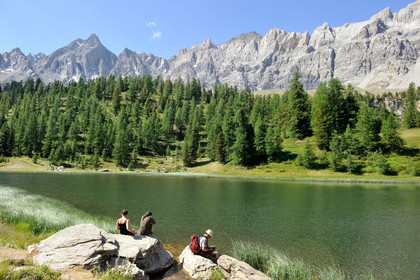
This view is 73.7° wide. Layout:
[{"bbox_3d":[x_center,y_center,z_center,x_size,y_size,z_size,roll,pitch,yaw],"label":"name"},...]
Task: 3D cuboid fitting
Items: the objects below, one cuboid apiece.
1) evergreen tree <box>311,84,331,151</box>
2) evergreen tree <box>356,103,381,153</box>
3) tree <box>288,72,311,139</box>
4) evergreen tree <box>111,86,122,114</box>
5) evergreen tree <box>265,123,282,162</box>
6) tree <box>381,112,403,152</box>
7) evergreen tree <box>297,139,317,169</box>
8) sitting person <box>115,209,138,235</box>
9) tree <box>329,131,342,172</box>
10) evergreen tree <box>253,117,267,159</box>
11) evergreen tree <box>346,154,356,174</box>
[{"bbox_3d":[23.893,-4.500,60.000,4.286,13.071,4.286,0,-3,0],"label":"evergreen tree"},{"bbox_3d":[31.134,-2.455,55.000,4.714,9.821,4.714,0,-3,0],"label":"evergreen tree"},{"bbox_3d":[24.564,-9.229,76.000,6.514,18.186,6.514,0,-3,0],"label":"tree"},{"bbox_3d":[-37.200,-15.800,112.000,4.400,11.200,4.400,0,-3,0],"label":"evergreen tree"},{"bbox_3d":[12.473,0.491,55.000,3.536,7.857,3.536,0,-3,0],"label":"evergreen tree"},{"bbox_3d":[36.500,-1.700,56.000,4.800,8.400,4.800,0,-3,0],"label":"tree"},{"bbox_3d":[15.936,2.300,46.000,3.121,4.764,3.121,0,-3,0],"label":"evergreen tree"},{"bbox_3d":[-2.905,2.957,9.800,0.600,0.900,0.700,-1,-3,18],"label":"sitting person"},{"bbox_3d":[20.170,1.848,45.000,2.250,6.429,2.250,0,-3,0],"label":"tree"},{"bbox_3d":[10.077,-0.305,57.000,2.850,8.957,2.850,0,-3,0],"label":"evergreen tree"},{"bbox_3d":[21.554,3.643,42.500,1.670,3.188,1.670,0,-3,0],"label":"evergreen tree"}]

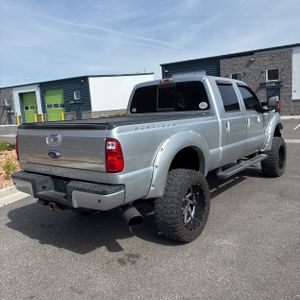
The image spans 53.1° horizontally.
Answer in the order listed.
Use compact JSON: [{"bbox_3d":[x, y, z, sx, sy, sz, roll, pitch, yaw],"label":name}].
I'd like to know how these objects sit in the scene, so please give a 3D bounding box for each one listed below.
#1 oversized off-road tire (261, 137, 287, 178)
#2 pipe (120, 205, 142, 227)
[{"bbox_3d":[2.878,0.167,6.940,0.335,0.925,0.925,2,9,38],"label":"oversized off-road tire"},{"bbox_3d":[-0.188,0.687,3.292,0.150,0.150,0.250,-6,26,-22],"label":"pipe"}]

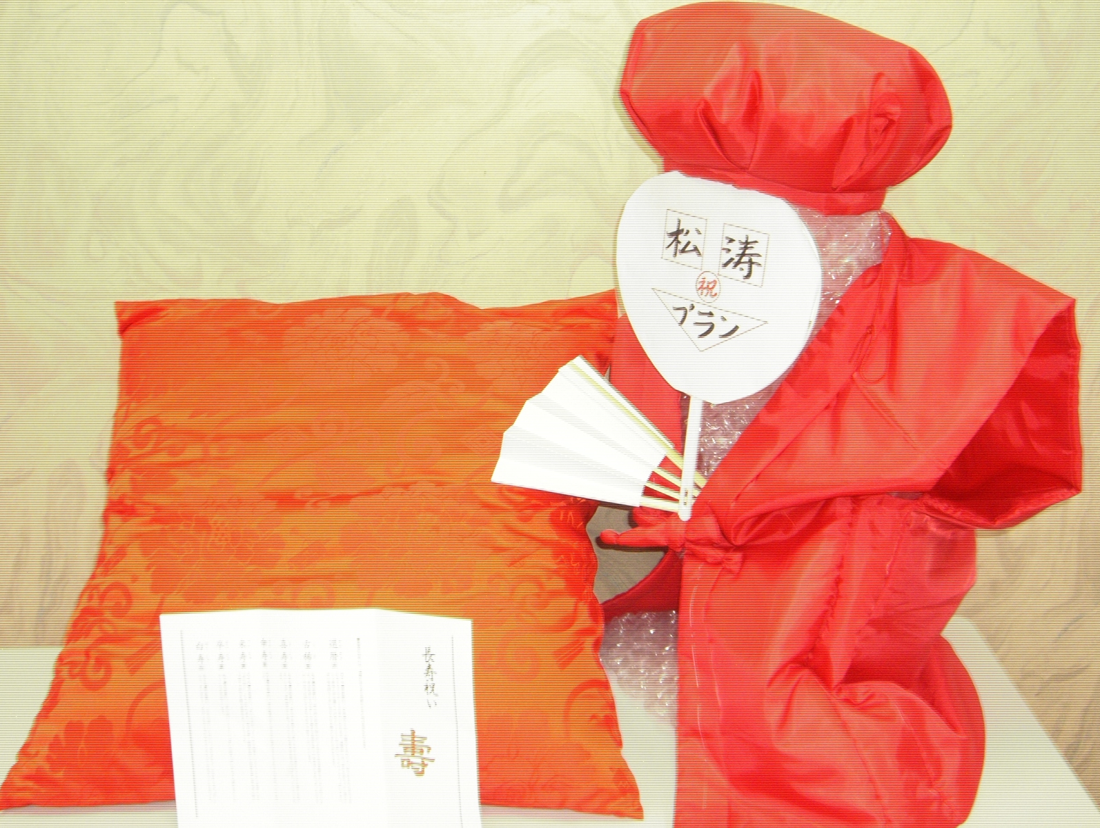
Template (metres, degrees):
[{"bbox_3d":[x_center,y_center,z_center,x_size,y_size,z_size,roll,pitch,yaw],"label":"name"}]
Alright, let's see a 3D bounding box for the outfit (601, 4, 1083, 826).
[{"bbox_3d":[0.240,0.000,1.120,0.470,0.690,0.350,17,26,38],"label":"outfit"}]

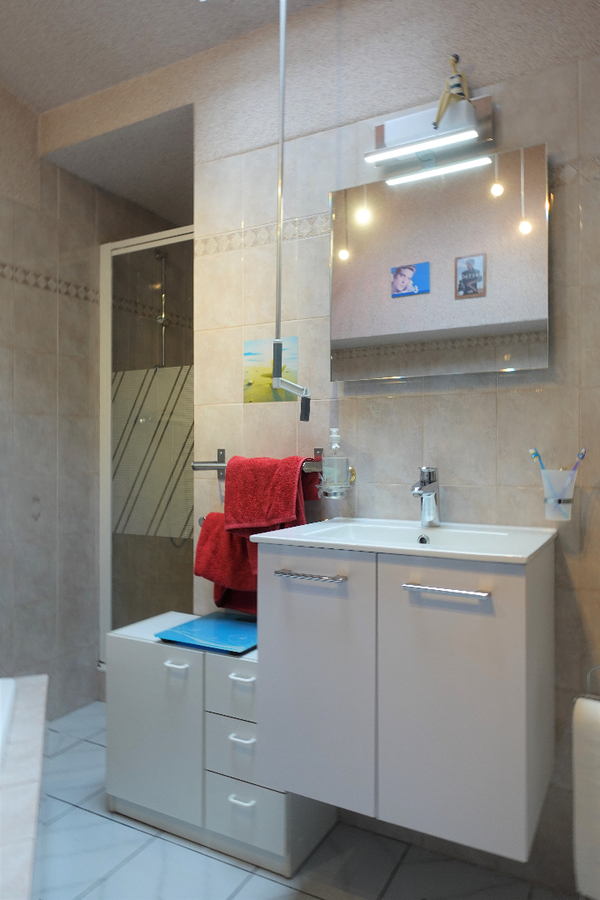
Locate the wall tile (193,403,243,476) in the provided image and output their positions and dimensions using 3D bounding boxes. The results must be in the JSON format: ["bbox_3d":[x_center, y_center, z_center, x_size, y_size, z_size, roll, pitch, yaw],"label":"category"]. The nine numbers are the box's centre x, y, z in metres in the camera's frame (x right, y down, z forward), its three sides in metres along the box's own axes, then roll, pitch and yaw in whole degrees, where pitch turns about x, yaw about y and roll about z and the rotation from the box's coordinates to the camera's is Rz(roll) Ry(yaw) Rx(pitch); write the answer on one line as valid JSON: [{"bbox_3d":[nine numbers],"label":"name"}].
[{"bbox_3d":[-0.270,-0.024,2.005,0.200,0.252,0.010,0,-1,28],"label":"wall tile"}]

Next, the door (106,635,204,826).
[{"bbox_3d":[-0.432,0.823,1.790,0.368,0.490,0.018,0,0,27],"label":"door"}]

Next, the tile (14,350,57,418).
[{"bbox_3d":[-1.057,-0.271,2.404,0.010,0.252,0.200,0,-1,28],"label":"tile"}]

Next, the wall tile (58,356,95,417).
[{"bbox_3d":[-0.974,-0.276,2.618,0.012,0.253,0.210,0,0,27],"label":"wall tile"}]

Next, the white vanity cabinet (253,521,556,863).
[{"bbox_3d":[0.261,0.480,1.454,0.614,0.567,0.459,0,0,29],"label":"white vanity cabinet"}]

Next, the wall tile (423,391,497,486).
[{"bbox_3d":[0.433,-0.028,1.624,0.200,0.252,0.010,0,-1,28],"label":"wall tile"}]

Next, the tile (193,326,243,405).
[{"bbox_3d":[-0.271,-0.275,2.008,0.200,0.252,0.010,0,-1,28],"label":"tile"}]

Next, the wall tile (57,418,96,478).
[{"bbox_3d":[-0.943,-0.019,2.542,0.010,0.248,0.197,0,0,28],"label":"wall tile"}]

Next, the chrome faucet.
[{"bbox_3d":[0.319,0.119,1.527,0.050,0.152,0.150,0,-1,28],"label":"chrome faucet"}]

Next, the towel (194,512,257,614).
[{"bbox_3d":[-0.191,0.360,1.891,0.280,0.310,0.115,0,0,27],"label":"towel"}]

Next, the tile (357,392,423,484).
[{"bbox_3d":[0.258,-0.027,1.719,0.197,0.248,0.010,0,0,28],"label":"tile"}]

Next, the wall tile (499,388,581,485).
[{"bbox_3d":[0.607,-0.028,1.530,0.198,0.251,0.010,0,0,29],"label":"wall tile"}]

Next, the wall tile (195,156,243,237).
[{"bbox_3d":[-0.273,-0.845,2.012,0.200,0.248,0.010,0,0,29],"label":"wall tile"}]

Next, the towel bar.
[{"bbox_3d":[-0.142,0.049,1.881,0.430,0.100,0.100,0,0,27],"label":"towel bar"}]

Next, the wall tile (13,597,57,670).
[{"bbox_3d":[-1.052,0.737,2.400,0.010,0.251,0.198,0,0,29],"label":"wall tile"}]

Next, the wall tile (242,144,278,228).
[{"bbox_3d":[-0.095,-0.842,1.905,0.197,0.248,0.010,0,0,28],"label":"wall tile"}]

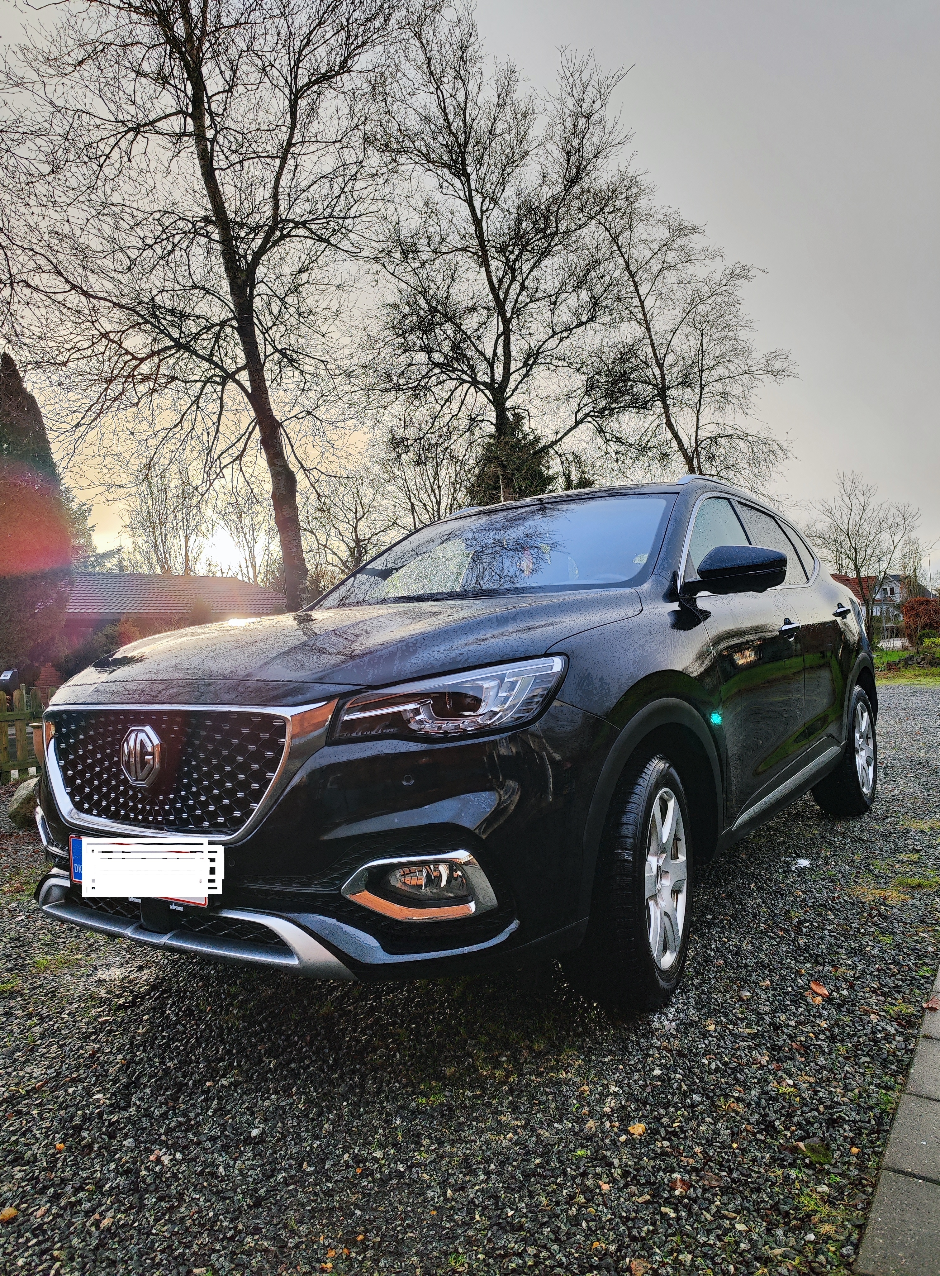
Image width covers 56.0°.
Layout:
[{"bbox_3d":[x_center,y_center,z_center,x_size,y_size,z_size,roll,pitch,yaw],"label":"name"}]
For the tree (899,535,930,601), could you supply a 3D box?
[{"bbox_3d":[30.186,-3.482,60.000,2.200,7.020,2.200,-4,-1,0],"label":"tree"}]

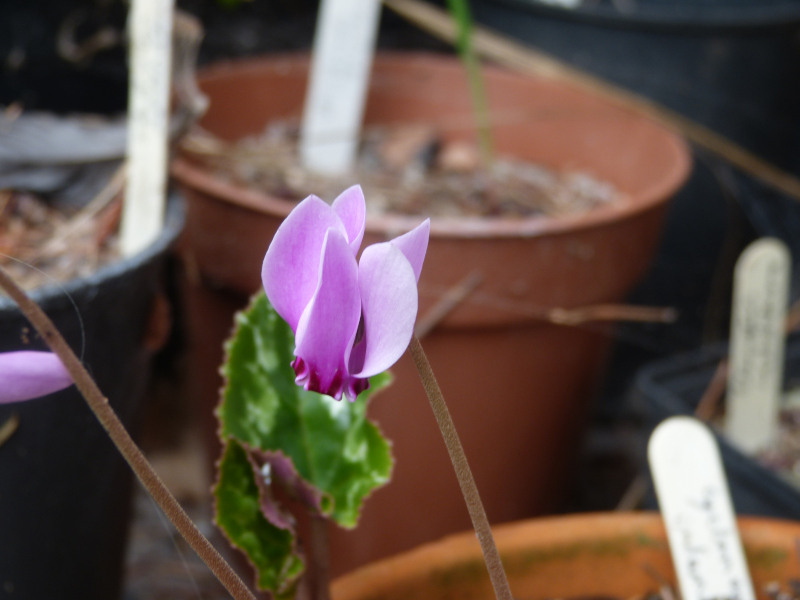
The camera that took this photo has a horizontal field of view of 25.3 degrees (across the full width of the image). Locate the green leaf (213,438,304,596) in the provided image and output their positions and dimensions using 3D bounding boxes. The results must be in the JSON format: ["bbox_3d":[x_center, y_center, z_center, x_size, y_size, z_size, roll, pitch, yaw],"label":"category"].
[{"bbox_3d":[-0.023,0.035,0.285,0.013,0.025,0.012,-12,-3,-14],"label":"green leaf"}]

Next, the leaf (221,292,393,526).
[{"bbox_3d":[-0.016,0.018,0.290,0.028,0.038,0.013,-2,-5,-6],"label":"leaf"}]

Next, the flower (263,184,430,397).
[{"bbox_3d":[-0.008,-0.001,0.272,0.025,0.031,0.024,3,15,-1],"label":"flower"}]

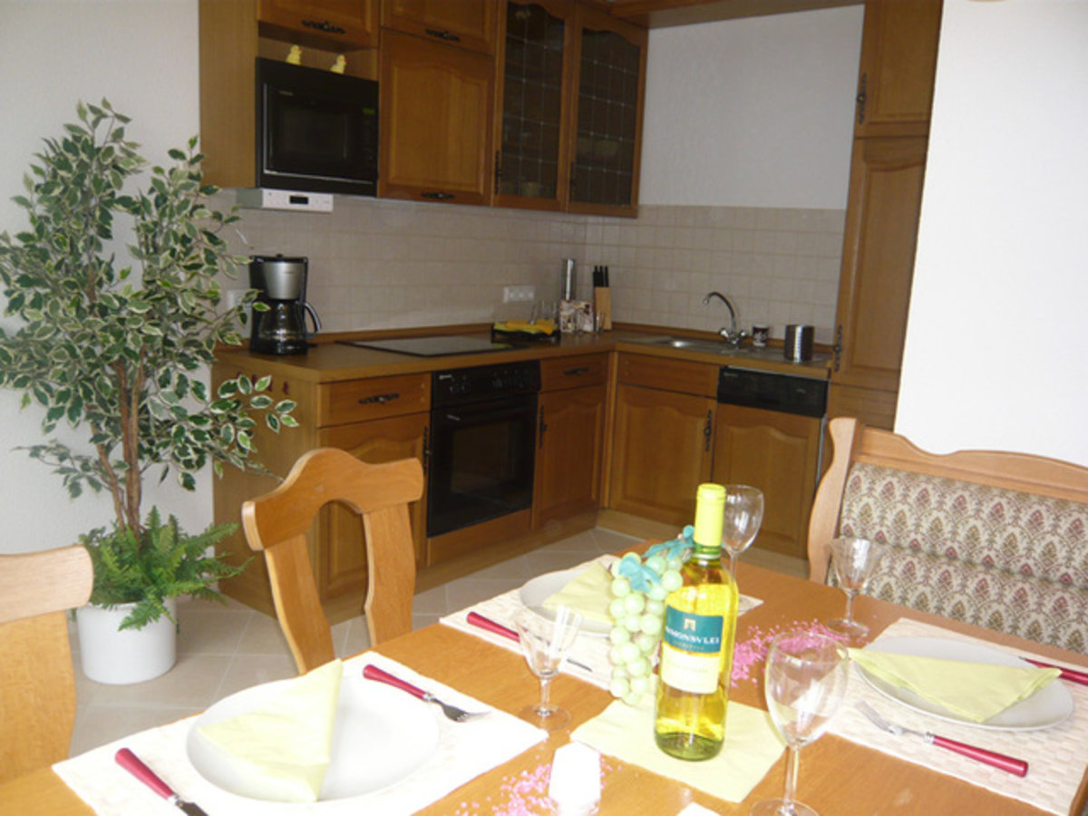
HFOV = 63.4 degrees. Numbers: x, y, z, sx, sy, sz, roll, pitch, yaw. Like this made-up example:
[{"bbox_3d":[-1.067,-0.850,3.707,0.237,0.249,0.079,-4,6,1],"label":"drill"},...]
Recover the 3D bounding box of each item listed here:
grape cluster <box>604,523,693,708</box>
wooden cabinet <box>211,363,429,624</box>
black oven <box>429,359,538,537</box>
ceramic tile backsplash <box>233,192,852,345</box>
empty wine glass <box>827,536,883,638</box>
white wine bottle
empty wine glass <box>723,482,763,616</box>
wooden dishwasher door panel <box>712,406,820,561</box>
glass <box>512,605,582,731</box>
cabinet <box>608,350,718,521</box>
[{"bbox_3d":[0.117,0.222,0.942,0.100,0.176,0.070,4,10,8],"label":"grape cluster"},{"bbox_3d":[-0.777,0.263,3.104,0.565,0.832,0.481,11,13,37],"label":"wooden cabinet"},{"bbox_3d":[-0.427,0.101,3.497,0.545,0.606,0.597,11,13,37],"label":"black oven"},{"bbox_3d":[0.171,-0.532,3.327,1.553,0.595,2.169,11,13,37],"label":"ceramic tile backsplash"},{"bbox_3d":[0.448,0.260,1.277,0.076,0.128,0.076,7,11,20],"label":"empty wine glass"},{"bbox_3d":[0.168,0.224,0.936,0.076,0.291,0.076,8,11,26],"label":"white wine bottle"},{"bbox_3d":[0.299,0.212,1.372,0.079,0.175,0.079,5,10,13],"label":"empty wine glass"},{"bbox_3d":[0.873,0.281,3.494,0.452,0.550,0.025,11,14,40],"label":"wooden dishwasher door panel"},{"bbox_3d":[0.006,0.291,0.990,0.075,0.124,0.075,3,10,1],"label":"glass"},{"bbox_3d":[0.669,0.114,4.041,0.536,0.723,0.565,11,13,37],"label":"cabinet"}]

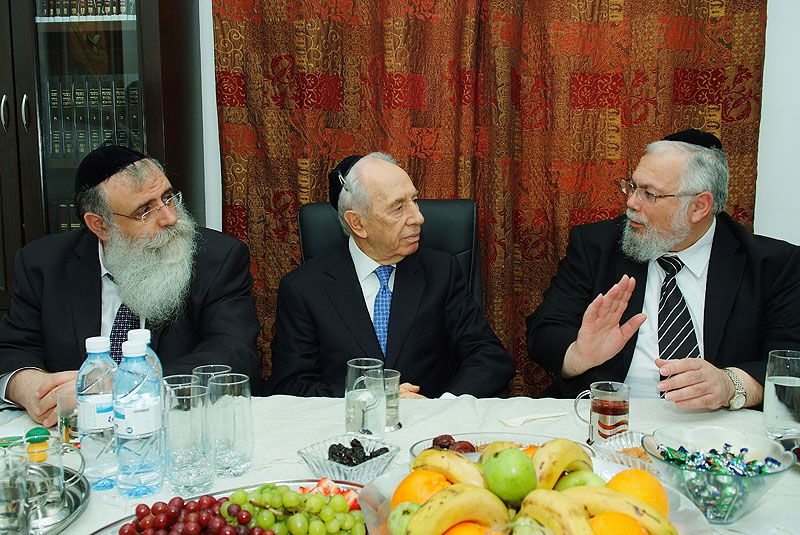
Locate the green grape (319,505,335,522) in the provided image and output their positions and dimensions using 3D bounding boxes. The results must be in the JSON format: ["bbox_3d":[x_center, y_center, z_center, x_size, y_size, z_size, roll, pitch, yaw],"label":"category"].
[{"bbox_3d":[-0.087,0.295,0.882,0.018,0.021,0.019,0,7,0],"label":"green grape"}]

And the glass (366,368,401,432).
[{"bbox_3d":[-0.030,0.231,1.273,0.065,0.099,0.065,0,7,0],"label":"glass"}]

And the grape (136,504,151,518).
[{"bbox_3d":[-0.308,0.293,0.881,0.017,0.018,0.017,0,7,0],"label":"grape"}]

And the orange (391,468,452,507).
[{"bbox_3d":[0.032,0.269,0.828,0.077,0.076,0.077,0,7,0],"label":"orange"}]

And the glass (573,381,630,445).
[{"bbox_3d":[0.334,0.243,1.217,0.090,0.094,0.065,1,7,10],"label":"glass"}]

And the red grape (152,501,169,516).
[{"bbox_3d":[-0.300,0.302,0.921,0.018,0.018,0.018,0,7,0],"label":"red grape"}]

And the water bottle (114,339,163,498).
[{"bbox_3d":[-0.363,0.209,1.019,0.063,0.210,0.063,0,7,0],"label":"water bottle"}]

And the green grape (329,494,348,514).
[{"bbox_3d":[-0.077,0.294,0.911,0.021,0.021,0.021,0,7,0],"label":"green grape"}]

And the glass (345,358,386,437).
[{"bbox_3d":[-0.056,0.224,1.205,0.067,0.136,0.067,0,7,0],"label":"glass"}]

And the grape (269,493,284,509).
[{"bbox_3d":[-0.155,0.296,0.928,0.018,0.018,0.018,0,7,0],"label":"grape"}]

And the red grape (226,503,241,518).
[{"bbox_3d":[-0.201,0.296,0.893,0.017,0.017,0.017,0,7,0],"label":"red grape"}]

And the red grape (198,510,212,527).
[{"bbox_3d":[-0.223,0.287,0.841,0.018,0.018,0.018,0,7,0],"label":"red grape"}]

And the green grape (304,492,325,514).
[{"bbox_3d":[-0.107,0.293,0.910,0.022,0.022,0.022,0,7,0],"label":"green grape"}]

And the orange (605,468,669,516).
[{"bbox_3d":[0.268,0.270,0.835,0.075,0.074,0.075,0,7,0],"label":"orange"}]

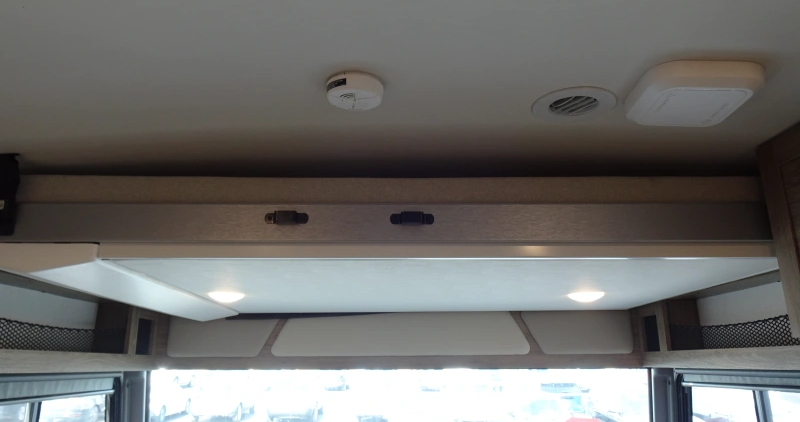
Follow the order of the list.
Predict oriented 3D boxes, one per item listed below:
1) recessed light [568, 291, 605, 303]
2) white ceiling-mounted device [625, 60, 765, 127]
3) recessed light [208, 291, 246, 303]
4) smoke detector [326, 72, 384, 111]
[{"bbox_3d":[0.617,0.287,1.837,0.112,0.022,0.112,0,-16,0],"label":"recessed light"},{"bbox_3d":[0.538,-0.208,1.033,0.202,0.041,0.202,0,-16,-1],"label":"white ceiling-mounted device"},{"bbox_3d":[-0.574,0.287,1.837,0.112,0.022,0.112,0,-16,0],"label":"recessed light"},{"bbox_3d":[-0.083,-0.221,1.036,0.107,0.030,0.107,0,-16,0],"label":"smoke detector"}]

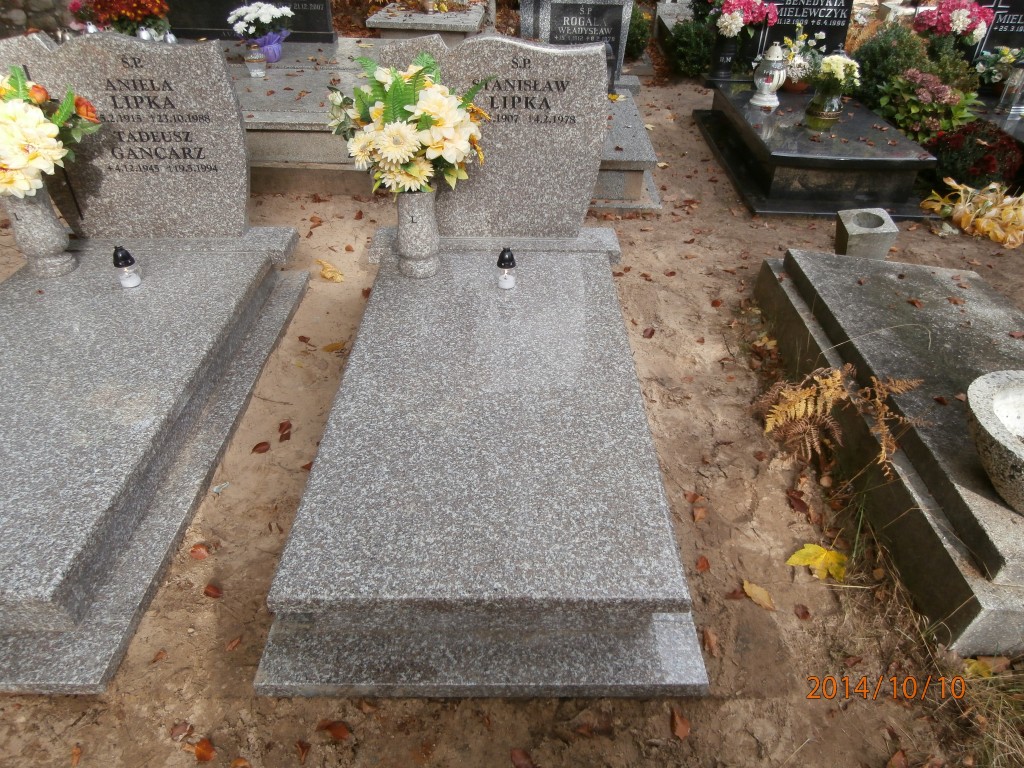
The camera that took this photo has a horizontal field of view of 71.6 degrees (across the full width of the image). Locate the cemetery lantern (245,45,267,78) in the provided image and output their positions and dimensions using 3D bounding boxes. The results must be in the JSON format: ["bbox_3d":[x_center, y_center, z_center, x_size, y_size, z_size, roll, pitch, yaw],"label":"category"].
[{"bbox_3d":[-1.533,-1.930,4.222,0.140,0.180,0.140,0,37,0],"label":"cemetery lantern"}]

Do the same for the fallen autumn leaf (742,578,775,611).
[{"bbox_3d":[0.601,0.513,1.722,0.032,0.012,0.092,-21,42,-25],"label":"fallen autumn leaf"}]

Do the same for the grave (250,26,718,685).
[{"bbox_3d":[-0.065,-0.266,1.965,0.960,0.965,1.830,0,37,0],"label":"grave"}]

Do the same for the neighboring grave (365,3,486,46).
[{"bbox_3d":[-0.640,-2.994,6.070,0.900,0.380,1.080,2,37,3],"label":"neighboring grave"}]

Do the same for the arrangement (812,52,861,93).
[{"bbox_3d":[1.597,-1.524,3.488,0.230,0.210,0.220,0,37,0],"label":"arrangement"}]

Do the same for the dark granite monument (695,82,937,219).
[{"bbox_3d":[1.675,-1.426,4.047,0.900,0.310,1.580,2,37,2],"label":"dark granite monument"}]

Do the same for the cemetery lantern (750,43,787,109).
[{"bbox_3d":[1.434,-1.714,3.928,0.185,0.325,0.185,0,37,0],"label":"cemetery lantern"}]

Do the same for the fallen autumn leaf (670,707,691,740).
[{"bbox_3d":[0.346,0.702,1.469,0.036,0.015,0.066,-4,37,-5],"label":"fallen autumn leaf"}]

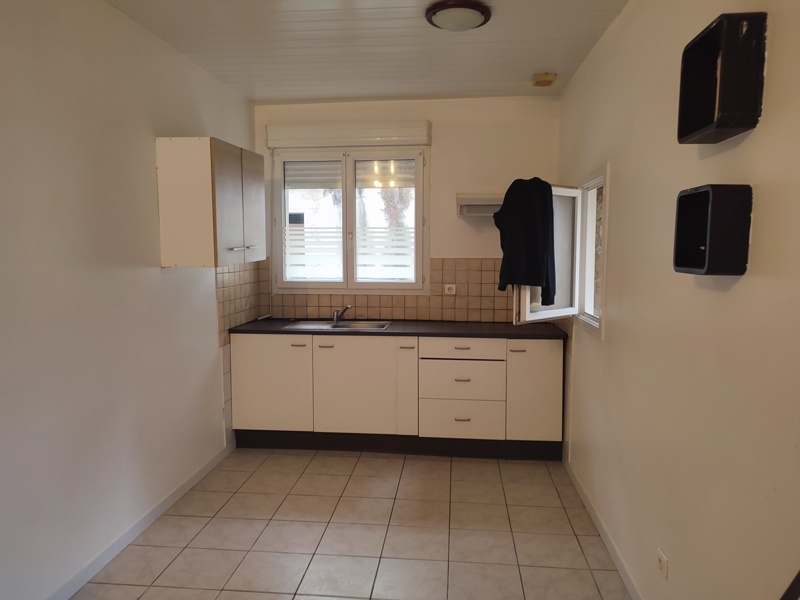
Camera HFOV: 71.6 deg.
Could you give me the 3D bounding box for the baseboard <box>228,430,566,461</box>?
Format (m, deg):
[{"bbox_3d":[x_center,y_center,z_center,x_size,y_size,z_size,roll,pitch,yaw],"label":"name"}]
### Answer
[{"bbox_3d":[-0.046,1.062,4.109,2.423,0.148,0.018,1,5,6],"label":"baseboard"}]

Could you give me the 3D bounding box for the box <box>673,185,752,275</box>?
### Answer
[{"bbox_3d":[0.865,-0.189,1.547,0.100,0.233,0.226,1,5,6],"label":"box"}]

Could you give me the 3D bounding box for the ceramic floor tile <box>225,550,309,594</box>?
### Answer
[{"bbox_3d":[-0.591,1.249,2.542,0.322,0.010,0.322,1,4,6],"label":"ceramic floor tile"}]

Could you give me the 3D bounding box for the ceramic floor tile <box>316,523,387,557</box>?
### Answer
[{"bbox_3d":[-0.230,1.198,2.764,0.315,0.010,0.315,1,4,6],"label":"ceramic floor tile"}]

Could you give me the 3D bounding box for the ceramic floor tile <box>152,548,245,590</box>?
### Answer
[{"bbox_3d":[-0.914,1.246,2.573,0.322,0.010,0.322,1,4,6],"label":"ceramic floor tile"}]

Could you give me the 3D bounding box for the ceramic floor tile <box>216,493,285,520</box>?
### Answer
[{"bbox_3d":[-0.851,1.199,3.219,0.322,0.010,0.322,1,4,6],"label":"ceramic floor tile"}]

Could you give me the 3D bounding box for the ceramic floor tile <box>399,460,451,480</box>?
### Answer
[{"bbox_3d":[0.181,1.133,3.680,0.315,0.010,0.315,1,4,6],"label":"ceramic floor tile"}]

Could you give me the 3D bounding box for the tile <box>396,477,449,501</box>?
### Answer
[{"bbox_3d":[0.146,1.159,3.378,0.316,0.010,0.311,1,5,6],"label":"tile"}]

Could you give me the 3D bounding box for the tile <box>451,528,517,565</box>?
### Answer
[{"bbox_3d":[0.403,1.212,2.723,0.316,0.010,0.311,1,5,6],"label":"tile"}]

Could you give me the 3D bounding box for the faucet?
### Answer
[{"bbox_3d":[-0.457,0.122,4.355,0.175,0.165,0.055,4,6,40],"label":"faucet"}]

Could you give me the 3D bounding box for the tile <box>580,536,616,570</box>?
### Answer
[{"bbox_3d":[0.969,1.251,2.745,0.118,0.010,0.326,1,5,6],"label":"tile"}]

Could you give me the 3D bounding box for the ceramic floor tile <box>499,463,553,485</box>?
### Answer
[{"bbox_3d":[0.814,1.139,3.617,0.315,0.010,0.315,1,4,6],"label":"ceramic floor tile"}]

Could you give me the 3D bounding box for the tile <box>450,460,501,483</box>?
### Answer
[{"bbox_3d":[0.497,1.136,3.648,0.315,0.010,0.315,1,4,6],"label":"tile"}]

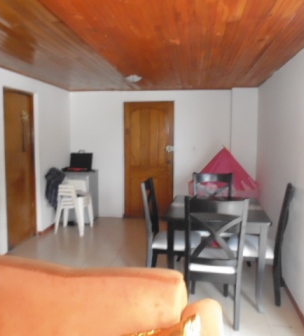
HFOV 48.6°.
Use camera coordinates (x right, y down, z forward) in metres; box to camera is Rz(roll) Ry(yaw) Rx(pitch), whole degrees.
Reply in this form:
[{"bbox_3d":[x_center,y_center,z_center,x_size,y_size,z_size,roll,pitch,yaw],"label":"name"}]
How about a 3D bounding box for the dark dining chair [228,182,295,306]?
[{"bbox_3d":[0.943,0.648,3.033,0.576,1.000,0.444,2,5,18],"label":"dark dining chair"}]

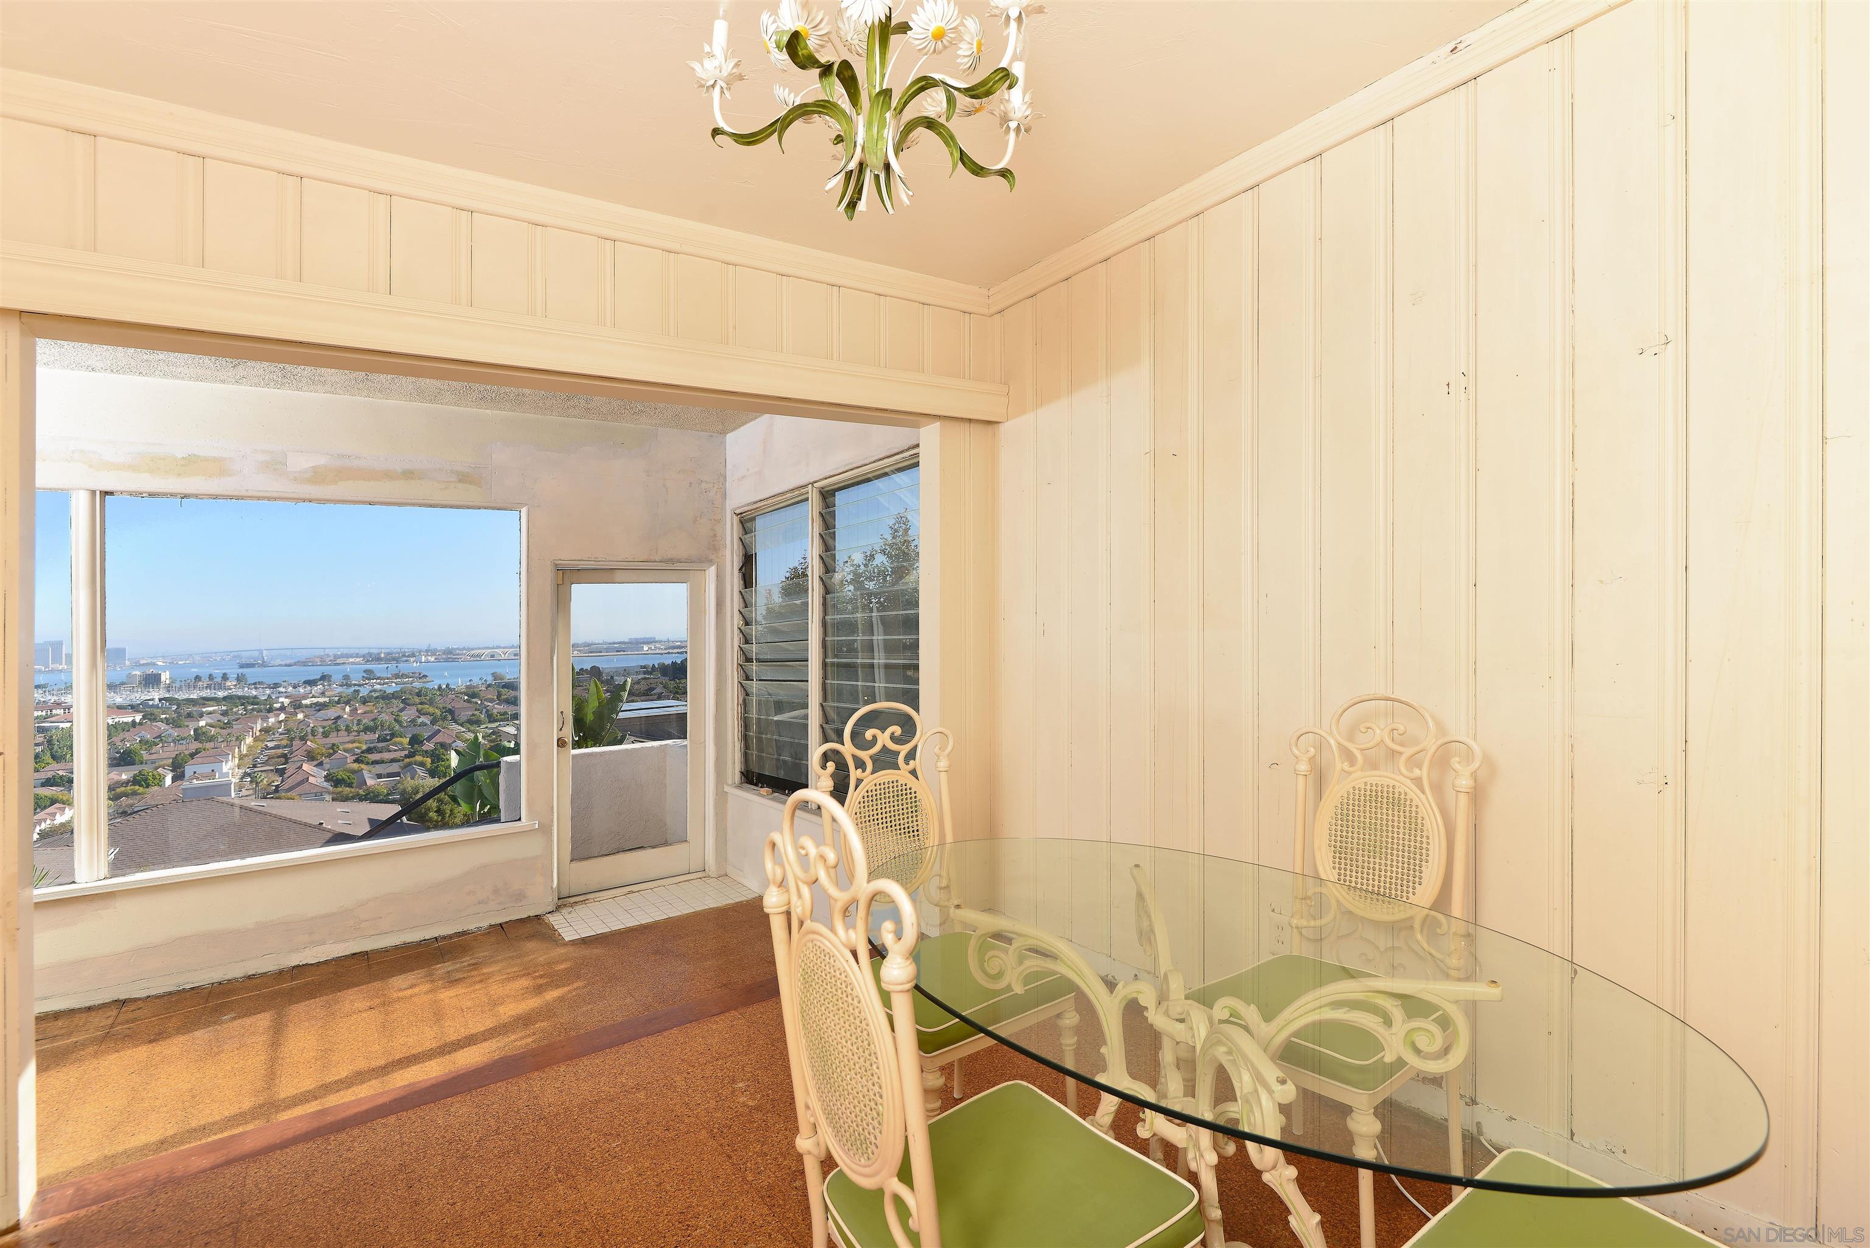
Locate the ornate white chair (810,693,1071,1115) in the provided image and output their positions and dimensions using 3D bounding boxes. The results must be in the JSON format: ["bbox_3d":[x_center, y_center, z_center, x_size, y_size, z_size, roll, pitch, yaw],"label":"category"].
[{"bbox_3d":[0.020,0.710,1.913,0.440,1.030,0.510,-1,0,-38],"label":"ornate white chair"}]

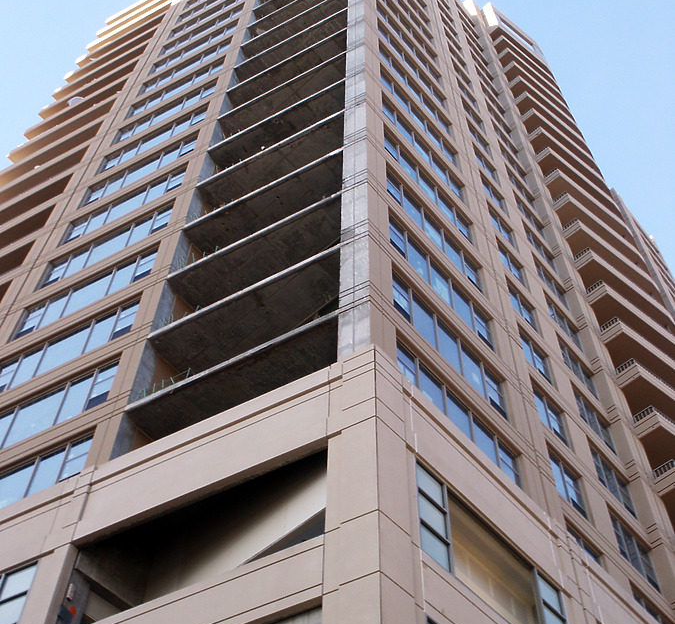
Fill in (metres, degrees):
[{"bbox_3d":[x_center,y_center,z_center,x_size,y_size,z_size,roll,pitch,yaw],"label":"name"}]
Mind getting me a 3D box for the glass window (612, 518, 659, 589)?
[{"bbox_3d":[8.319,6.801,29.208,0.200,1.900,2.400,-36,-66,21],"label":"glass window"}]

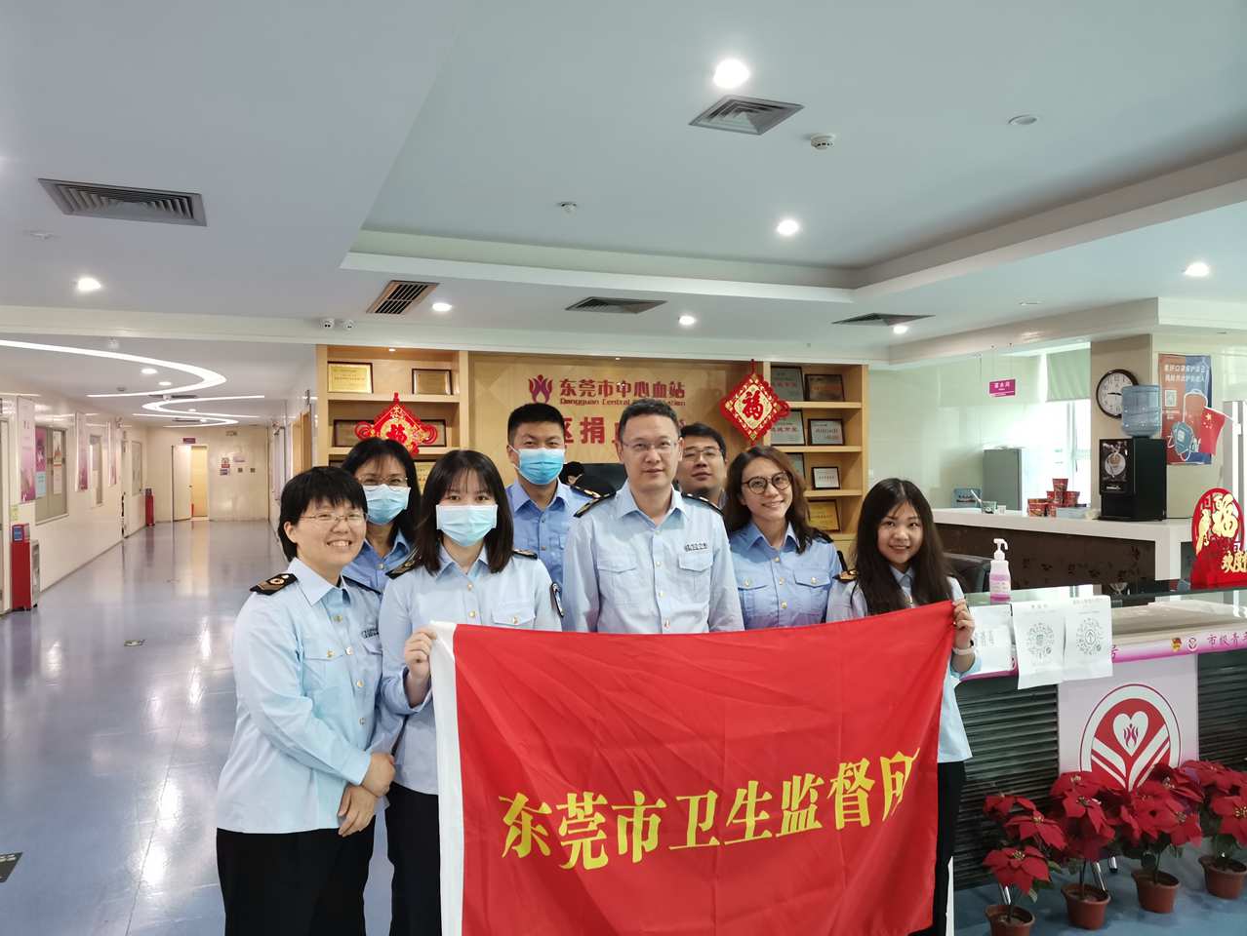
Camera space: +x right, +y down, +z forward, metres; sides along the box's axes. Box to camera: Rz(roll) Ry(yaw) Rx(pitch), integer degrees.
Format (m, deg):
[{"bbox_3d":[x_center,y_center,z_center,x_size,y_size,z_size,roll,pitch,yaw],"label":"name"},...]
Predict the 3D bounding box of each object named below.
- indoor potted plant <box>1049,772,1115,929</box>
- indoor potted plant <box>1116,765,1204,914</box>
[{"bbox_3d":[1.601,1.314,3.256,0.240,0.520,0.240,-1,1,-22],"label":"indoor potted plant"},{"bbox_3d":[1.866,1.281,3.264,0.297,0.495,0.297,0,1,0],"label":"indoor potted plant"}]

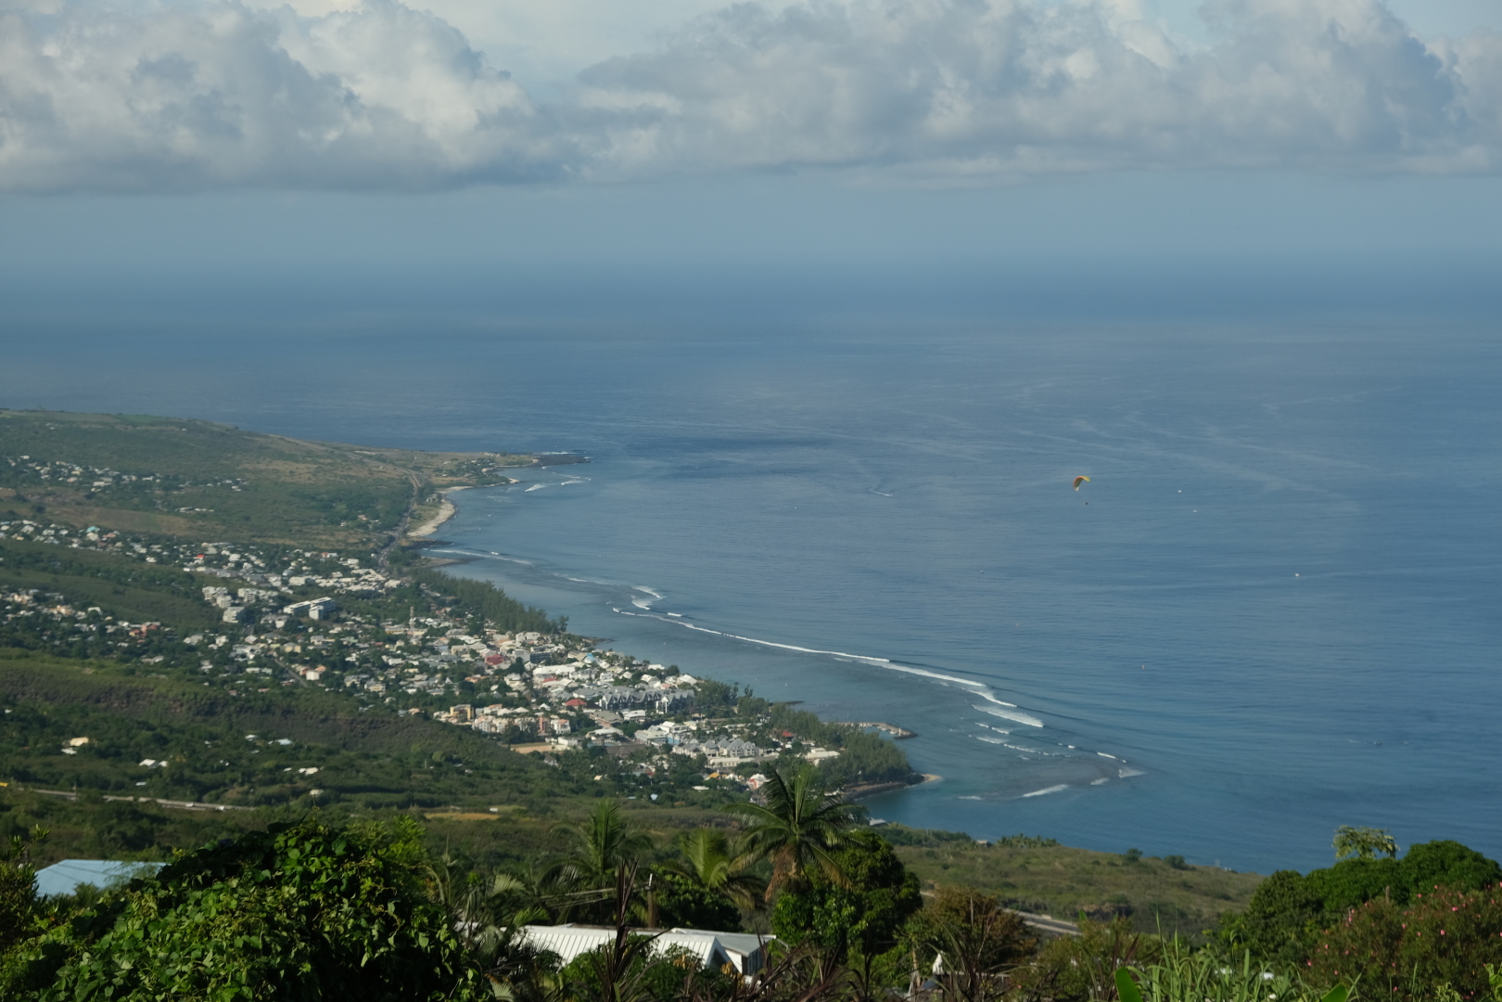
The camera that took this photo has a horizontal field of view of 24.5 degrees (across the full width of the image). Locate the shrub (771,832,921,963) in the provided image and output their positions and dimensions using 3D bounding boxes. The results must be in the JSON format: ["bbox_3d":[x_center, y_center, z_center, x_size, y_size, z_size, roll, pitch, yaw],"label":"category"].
[{"bbox_3d":[3.899,16.514,142.242,6.100,5.900,5.800,0,5,0],"label":"shrub"}]

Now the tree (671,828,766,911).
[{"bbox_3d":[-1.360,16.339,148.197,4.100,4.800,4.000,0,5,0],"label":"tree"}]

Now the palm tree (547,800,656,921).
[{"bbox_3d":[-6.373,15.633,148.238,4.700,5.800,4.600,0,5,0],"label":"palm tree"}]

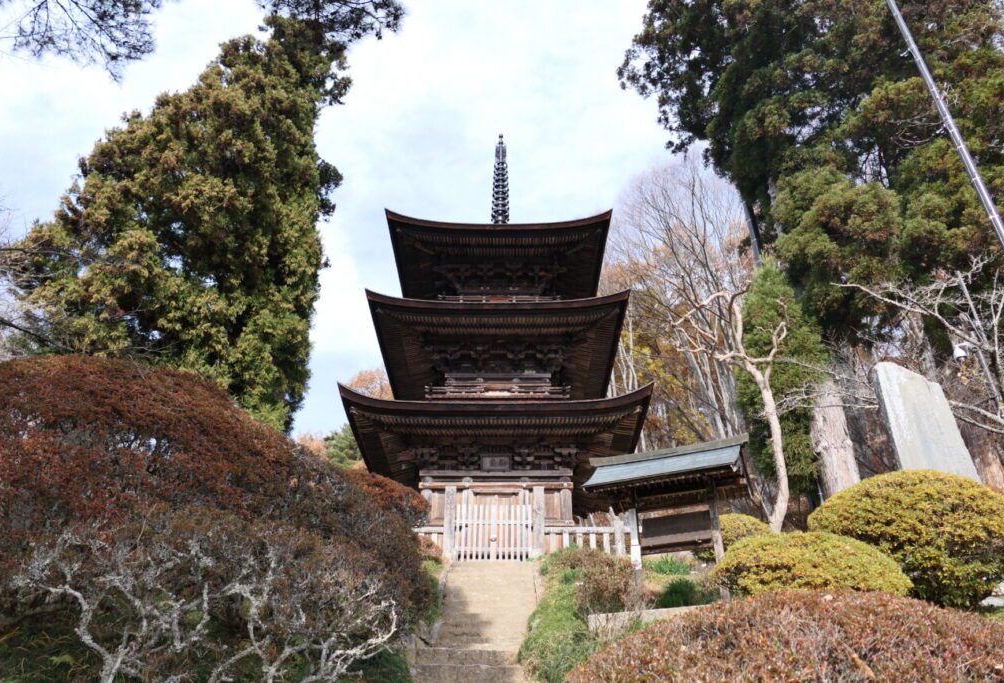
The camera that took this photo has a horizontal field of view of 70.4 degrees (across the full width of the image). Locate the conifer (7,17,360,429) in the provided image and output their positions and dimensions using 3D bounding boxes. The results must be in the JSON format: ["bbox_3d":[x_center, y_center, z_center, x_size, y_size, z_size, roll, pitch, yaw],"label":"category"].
[{"bbox_3d":[-9.377,-2.994,20.692,8.800,20.000,8.600,0,-31,0],"label":"conifer"}]

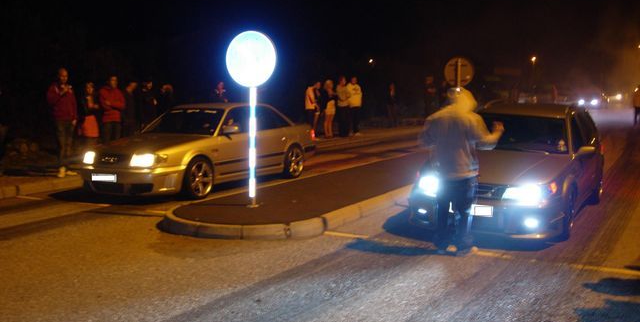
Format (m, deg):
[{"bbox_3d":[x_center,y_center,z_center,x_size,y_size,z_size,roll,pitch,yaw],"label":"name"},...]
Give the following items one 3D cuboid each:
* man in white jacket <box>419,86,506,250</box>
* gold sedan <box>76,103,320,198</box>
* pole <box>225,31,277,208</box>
[{"bbox_3d":[1.454,0.097,7.246,0.800,1.690,0.500,1,6,10],"label":"man in white jacket"},{"bbox_3d":[-1.842,-0.305,12.038,1.800,1.410,4.790,4,7,30],"label":"gold sedan"},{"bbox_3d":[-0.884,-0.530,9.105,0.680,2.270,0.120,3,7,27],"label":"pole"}]

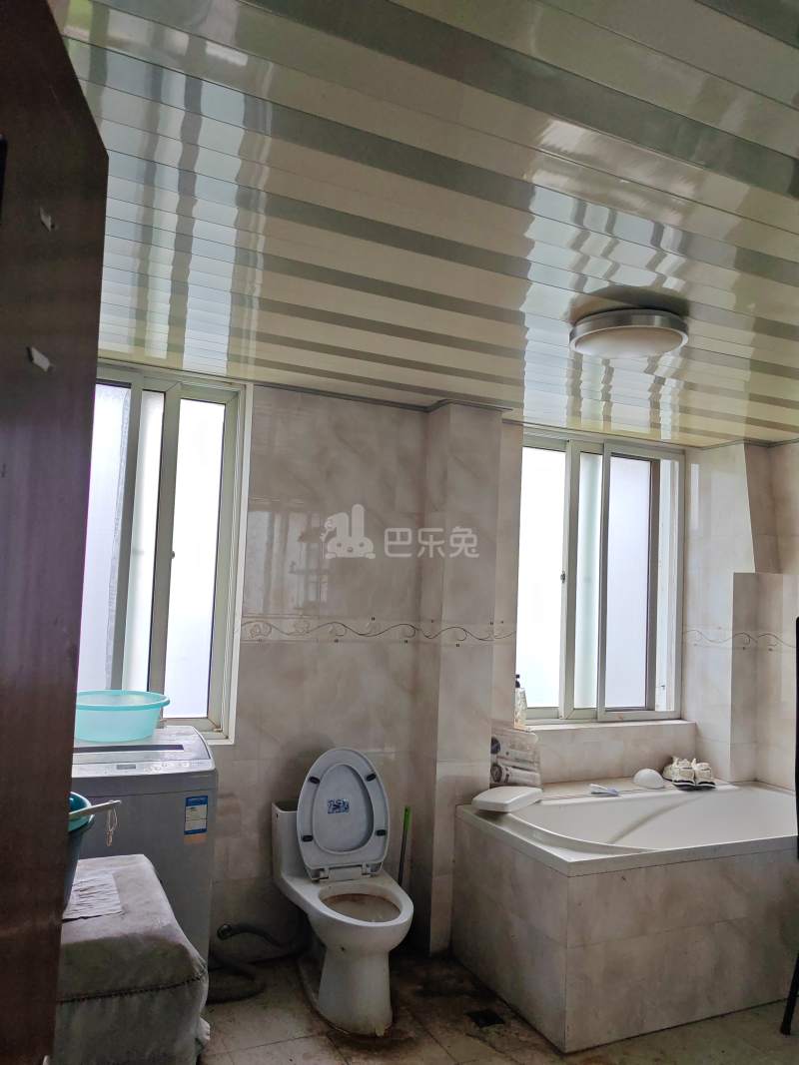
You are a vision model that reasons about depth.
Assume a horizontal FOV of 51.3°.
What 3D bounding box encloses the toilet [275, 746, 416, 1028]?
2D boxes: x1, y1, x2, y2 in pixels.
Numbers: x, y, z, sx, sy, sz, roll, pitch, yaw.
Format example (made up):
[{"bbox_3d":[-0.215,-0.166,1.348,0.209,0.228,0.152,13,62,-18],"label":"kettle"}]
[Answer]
[{"bbox_3d":[-0.175,1.214,2.951,0.380,0.820,0.700,4,-5,-22],"label":"toilet"}]

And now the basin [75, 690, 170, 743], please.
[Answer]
[{"bbox_3d":[-0.919,0.592,2.660,0.375,0.120,0.375,5,-5,-26],"label":"basin"}]

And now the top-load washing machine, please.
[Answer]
[{"bbox_3d":[-0.927,1.100,2.606,0.540,0.930,0.550,5,-5,-26],"label":"top-load washing machine"}]

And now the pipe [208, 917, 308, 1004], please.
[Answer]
[{"bbox_3d":[-0.507,1.522,3.022,0.420,0.190,0.320,5,-5,-26],"label":"pipe"}]

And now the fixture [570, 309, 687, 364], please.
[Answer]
[{"bbox_3d":[0.679,-0.571,2.462,0.335,0.075,0.335,2,-4,0],"label":"fixture"}]

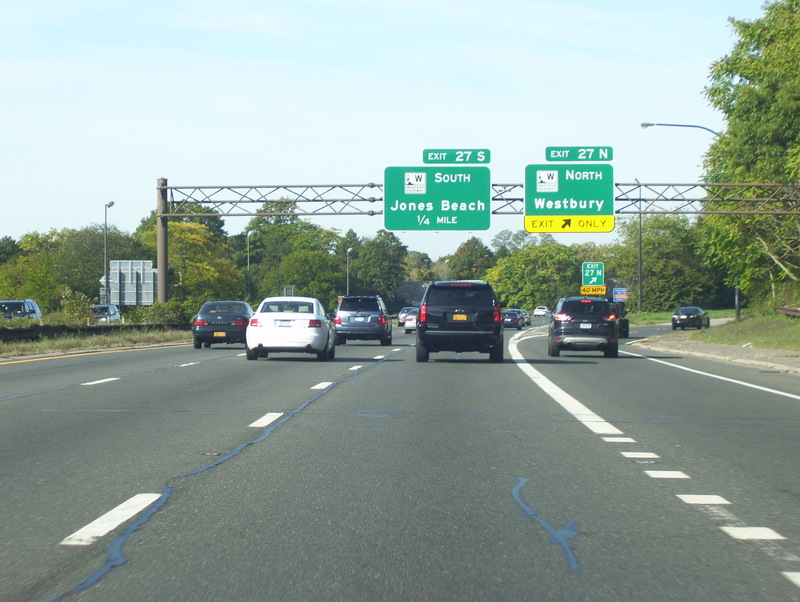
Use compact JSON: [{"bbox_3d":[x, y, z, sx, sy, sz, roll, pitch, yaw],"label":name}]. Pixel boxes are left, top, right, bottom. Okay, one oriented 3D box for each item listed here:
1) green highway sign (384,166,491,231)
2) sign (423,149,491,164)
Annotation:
[{"bbox_3d":[1.599,-4.319,105.700,4.500,2.740,0.120,0,0,2],"label":"green highway sign"},{"bbox_3d":[2.456,-6.191,107.300,2.880,0.620,0.100,0,0,3],"label":"sign"}]

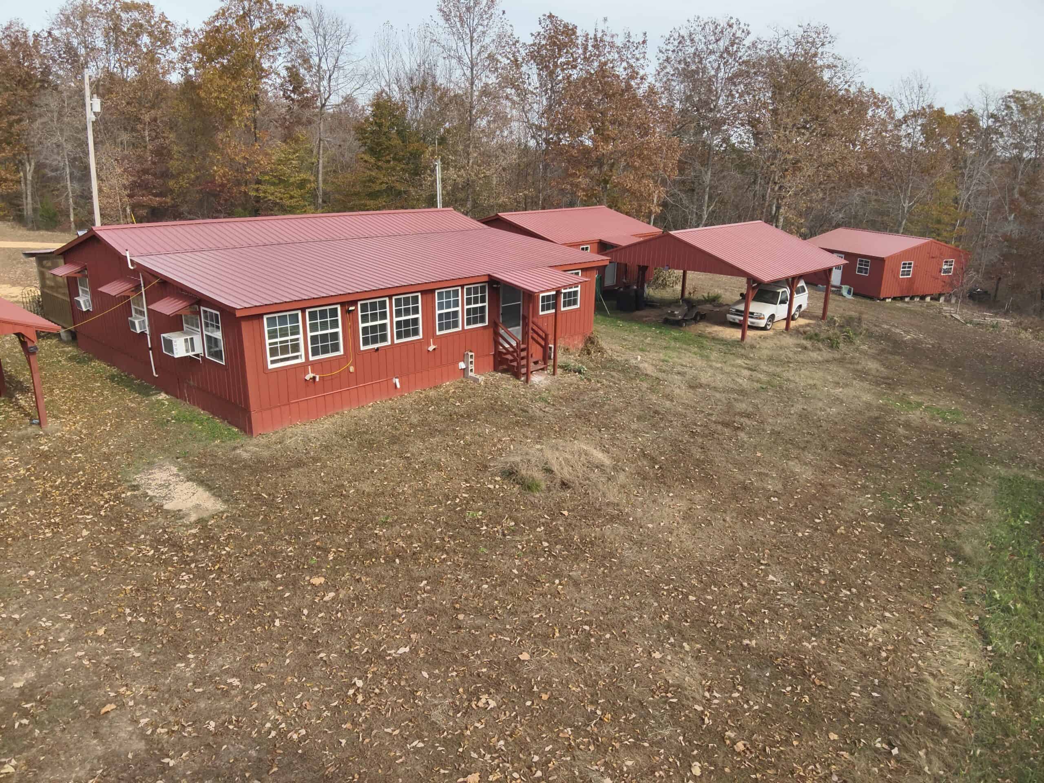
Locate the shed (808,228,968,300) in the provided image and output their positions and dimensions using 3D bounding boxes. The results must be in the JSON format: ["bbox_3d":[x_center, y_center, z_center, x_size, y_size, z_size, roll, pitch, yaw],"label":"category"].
[{"bbox_3d":[23.854,-8.666,48.246,7.073,3.772,7.636,-6,18,-19],"label":"shed"}]

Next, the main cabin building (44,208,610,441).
[{"bbox_3d":[-5.537,-3.437,23.613,13.415,4.186,13.233,16,23,41],"label":"main cabin building"}]

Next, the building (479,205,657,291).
[{"bbox_3d":[1.841,-7.108,36.313,7.843,3.904,8.269,15,22,39],"label":"building"}]

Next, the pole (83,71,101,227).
[{"bbox_3d":[-22.157,-11.234,37.953,0.700,10.426,0.450,-4,17,-29],"label":"pole"}]

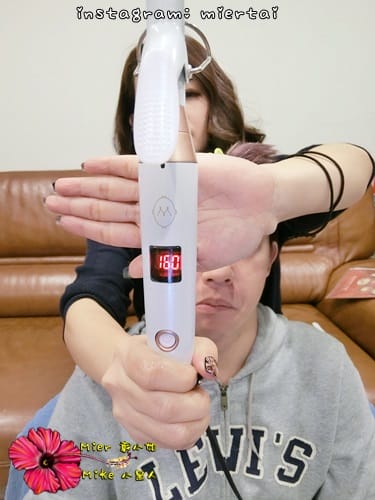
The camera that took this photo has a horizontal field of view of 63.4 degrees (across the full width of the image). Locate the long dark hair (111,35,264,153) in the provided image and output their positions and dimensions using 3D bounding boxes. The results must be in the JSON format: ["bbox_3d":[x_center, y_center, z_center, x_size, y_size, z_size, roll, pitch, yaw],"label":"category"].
[{"bbox_3d":[-0.003,-0.316,0.670,0.310,0.285,0.225,0,7,-3],"label":"long dark hair"}]

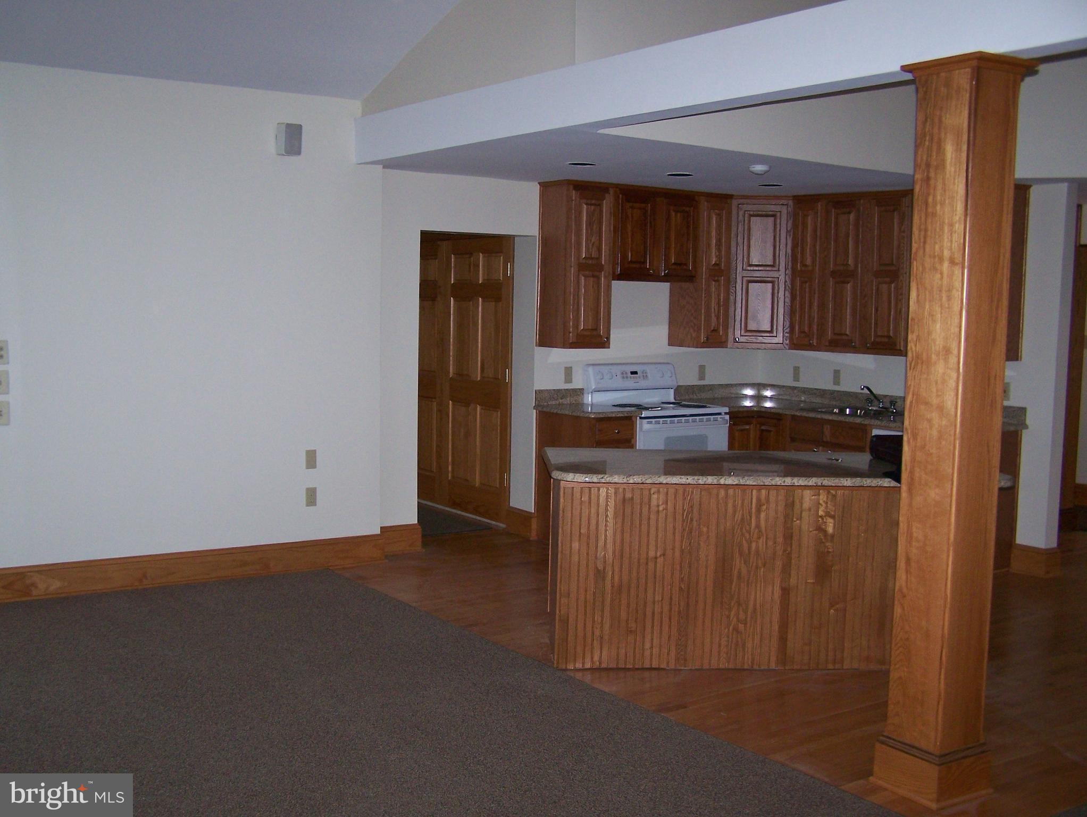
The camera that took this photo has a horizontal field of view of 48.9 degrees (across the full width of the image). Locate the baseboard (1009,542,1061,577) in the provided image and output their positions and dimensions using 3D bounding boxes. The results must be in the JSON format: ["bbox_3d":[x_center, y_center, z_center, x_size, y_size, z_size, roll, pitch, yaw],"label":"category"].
[{"bbox_3d":[3.088,0.938,7.478,0.202,0.179,0.227,-2,6,-35],"label":"baseboard"}]

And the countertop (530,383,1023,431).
[{"bbox_3d":[1.479,0.007,7.759,2.141,0.137,2.343,-2,6,-35],"label":"countertop"}]

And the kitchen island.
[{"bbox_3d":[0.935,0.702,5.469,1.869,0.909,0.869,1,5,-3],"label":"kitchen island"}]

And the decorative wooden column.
[{"bbox_3d":[1.343,0.087,3.975,0.291,2.414,0.288,-2,6,-35],"label":"decorative wooden column"}]

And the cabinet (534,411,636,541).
[{"bbox_3d":[0.263,0.474,8.004,0.343,0.889,0.621,-2,6,-35],"label":"cabinet"}]

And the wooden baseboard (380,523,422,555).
[{"bbox_3d":[-0.942,0.838,7.651,0.369,0.174,0.030,-2,6,-35],"label":"wooden baseboard"}]

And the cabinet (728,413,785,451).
[{"bbox_3d":[1.524,0.438,8.721,0.990,0.889,0.904,-2,6,-35],"label":"cabinet"}]

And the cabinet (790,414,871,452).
[{"bbox_3d":[2.137,0.500,8.171,0.626,0.889,0.707,-2,6,-35],"label":"cabinet"}]

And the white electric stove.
[{"bbox_3d":[0.763,0.310,8.240,0.778,1.197,0.727,-2,6,-35],"label":"white electric stove"}]

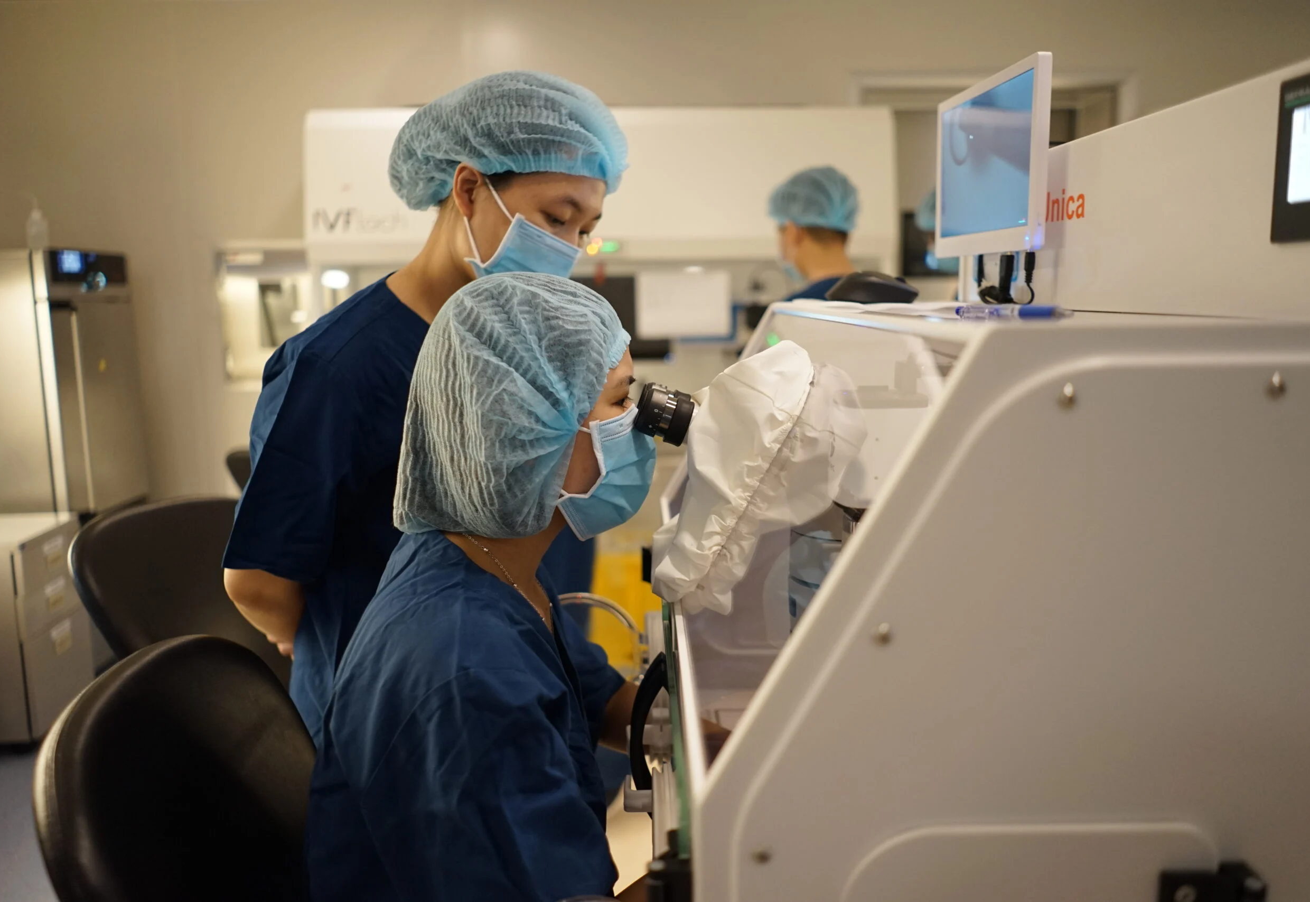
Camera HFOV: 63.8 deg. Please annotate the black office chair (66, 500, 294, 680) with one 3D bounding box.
[{"bbox_3d":[-0.670,0.576,1.825,0.600,0.950,0.600,-7,11,-36],"label":"black office chair"}]

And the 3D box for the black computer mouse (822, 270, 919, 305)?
[{"bbox_3d":[0.255,-0.191,1.230,0.106,0.038,0.065,-1,9,-6],"label":"black computer mouse"}]

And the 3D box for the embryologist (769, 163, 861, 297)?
[{"bbox_3d":[0.400,0.066,2.847,0.480,1.620,0.380,-7,11,-36],"label":"embryologist"}]

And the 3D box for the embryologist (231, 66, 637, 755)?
[{"bbox_3d":[-0.265,0.317,1.449,0.400,1.600,0.480,6,11,31],"label":"embryologist"}]

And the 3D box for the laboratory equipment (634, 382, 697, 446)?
[{"bbox_3d":[0.009,-0.035,1.000,0.055,0.046,0.050,21,10,0],"label":"laboratory equipment"}]

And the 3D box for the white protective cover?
[{"bbox_3d":[0.099,0.024,1.030,0.190,0.250,0.200,0,9,0],"label":"white protective cover"}]

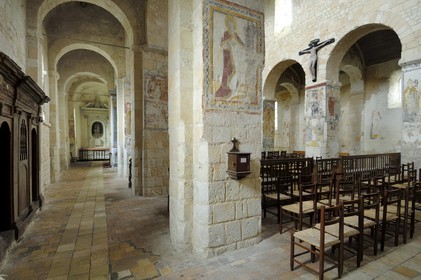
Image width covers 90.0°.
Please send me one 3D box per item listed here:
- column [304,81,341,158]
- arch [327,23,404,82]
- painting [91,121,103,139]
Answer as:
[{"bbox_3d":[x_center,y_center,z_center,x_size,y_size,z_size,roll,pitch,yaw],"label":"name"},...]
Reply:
[{"bbox_3d":[4.935,-0.459,9.288,0.940,3.700,0.997,-1,2,-27],"label":"column"},{"bbox_3d":[5.707,-3.098,7.716,0.940,1.680,2.379,-1,2,-27],"label":"arch"},{"bbox_3d":[-7.729,-0.670,14.451,0.691,1.156,0.080,-1,2,-27],"label":"painting"}]

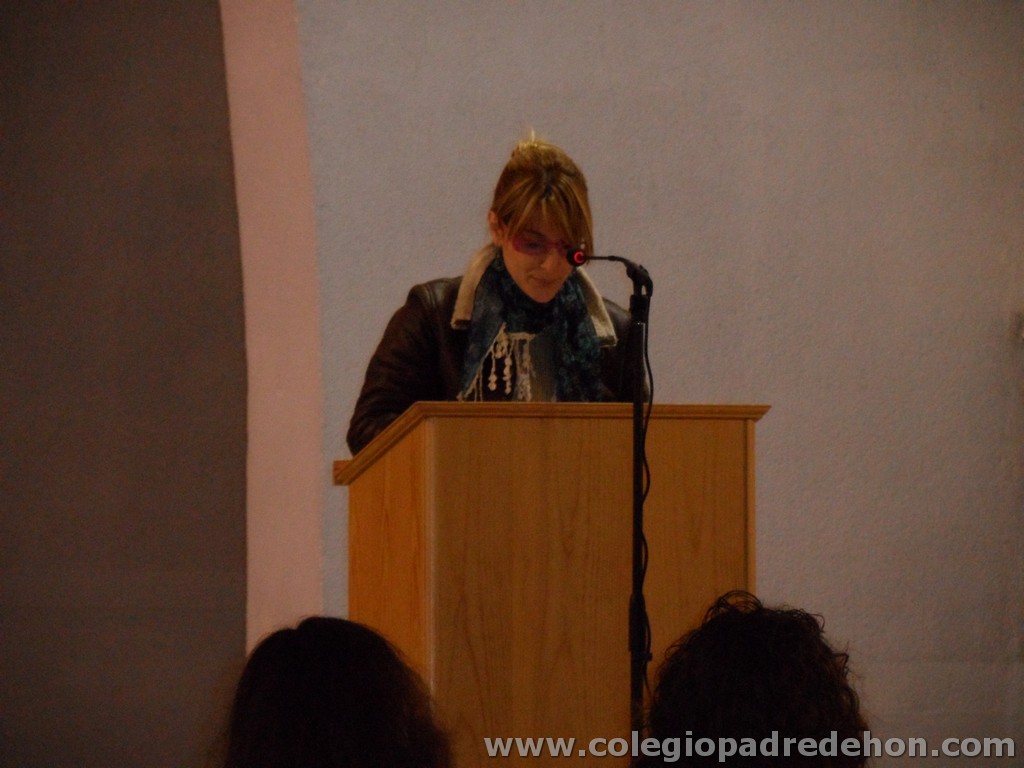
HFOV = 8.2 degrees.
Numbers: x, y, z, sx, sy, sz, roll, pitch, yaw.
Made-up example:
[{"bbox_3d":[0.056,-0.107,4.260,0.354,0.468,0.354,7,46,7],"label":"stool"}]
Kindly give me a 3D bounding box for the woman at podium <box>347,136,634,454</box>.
[{"bbox_3d":[-0.016,0.386,12.550,0.500,1.645,0.420,0,-2,-17],"label":"woman at podium"}]

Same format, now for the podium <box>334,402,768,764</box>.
[{"bbox_3d":[0.071,0.619,12.245,0.626,1.160,0.460,0,-2,-17],"label":"podium"}]

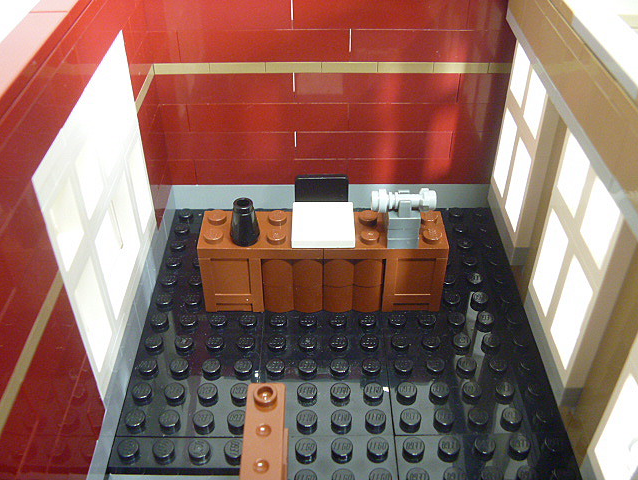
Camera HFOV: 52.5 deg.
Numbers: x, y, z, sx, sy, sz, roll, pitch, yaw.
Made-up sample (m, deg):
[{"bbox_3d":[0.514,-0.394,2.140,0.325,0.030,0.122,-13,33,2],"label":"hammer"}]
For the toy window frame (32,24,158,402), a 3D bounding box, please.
[{"bbox_3d":[-0.050,-0.007,0.148,0.007,0.059,0.064,0,39,0],"label":"toy window frame"}]

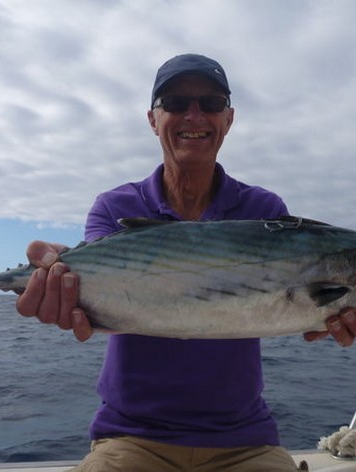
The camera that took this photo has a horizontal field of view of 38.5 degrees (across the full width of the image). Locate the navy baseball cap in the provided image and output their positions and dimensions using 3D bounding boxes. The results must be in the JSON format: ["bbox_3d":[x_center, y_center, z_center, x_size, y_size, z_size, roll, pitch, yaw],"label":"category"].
[{"bbox_3d":[0.031,-0.347,1.120,0.178,0.130,0.265,1,-7,-5],"label":"navy baseball cap"}]

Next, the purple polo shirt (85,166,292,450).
[{"bbox_3d":[0.018,0.143,1.090,0.445,0.610,0.330,1,-7,-1],"label":"purple polo shirt"}]

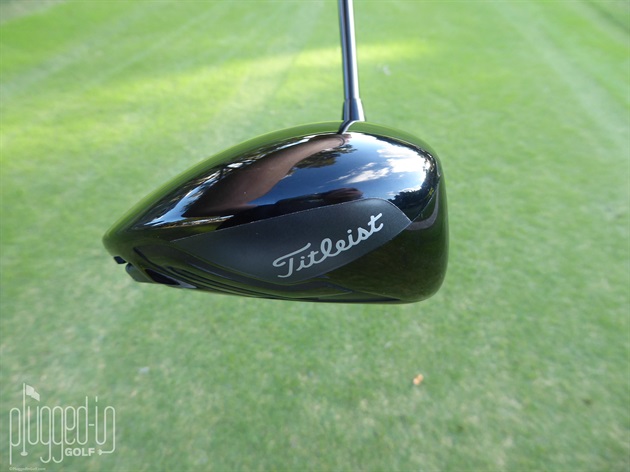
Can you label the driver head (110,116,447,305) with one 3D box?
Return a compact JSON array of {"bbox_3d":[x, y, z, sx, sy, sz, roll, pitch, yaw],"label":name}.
[{"bbox_3d":[-0.017,-0.008,0.165,0.116,0.061,0.121,-1,6,1],"label":"driver head"}]

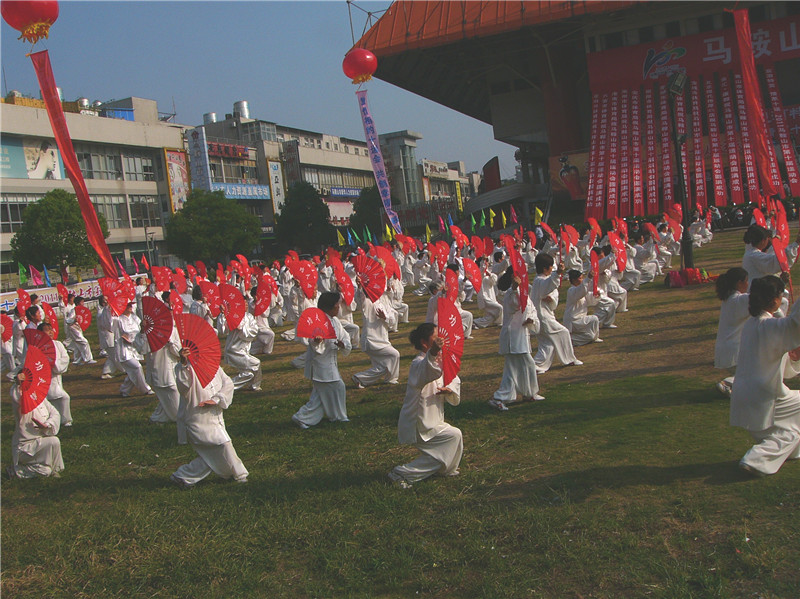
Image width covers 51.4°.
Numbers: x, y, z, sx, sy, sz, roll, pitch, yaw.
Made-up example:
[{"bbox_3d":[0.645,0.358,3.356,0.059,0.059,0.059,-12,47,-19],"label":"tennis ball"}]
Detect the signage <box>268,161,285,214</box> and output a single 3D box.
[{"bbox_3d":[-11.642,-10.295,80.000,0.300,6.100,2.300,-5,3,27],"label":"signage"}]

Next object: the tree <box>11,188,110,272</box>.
[{"bbox_3d":[-21.608,-3.442,53.000,6.120,7.190,5.810,-7,3,0],"label":"tree"}]

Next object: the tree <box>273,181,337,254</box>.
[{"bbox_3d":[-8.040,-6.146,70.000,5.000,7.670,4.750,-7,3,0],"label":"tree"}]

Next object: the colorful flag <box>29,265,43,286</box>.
[{"bbox_3d":[-21.900,-1.443,50.000,0.800,1.350,0.300,-8,3,-17],"label":"colorful flag"}]

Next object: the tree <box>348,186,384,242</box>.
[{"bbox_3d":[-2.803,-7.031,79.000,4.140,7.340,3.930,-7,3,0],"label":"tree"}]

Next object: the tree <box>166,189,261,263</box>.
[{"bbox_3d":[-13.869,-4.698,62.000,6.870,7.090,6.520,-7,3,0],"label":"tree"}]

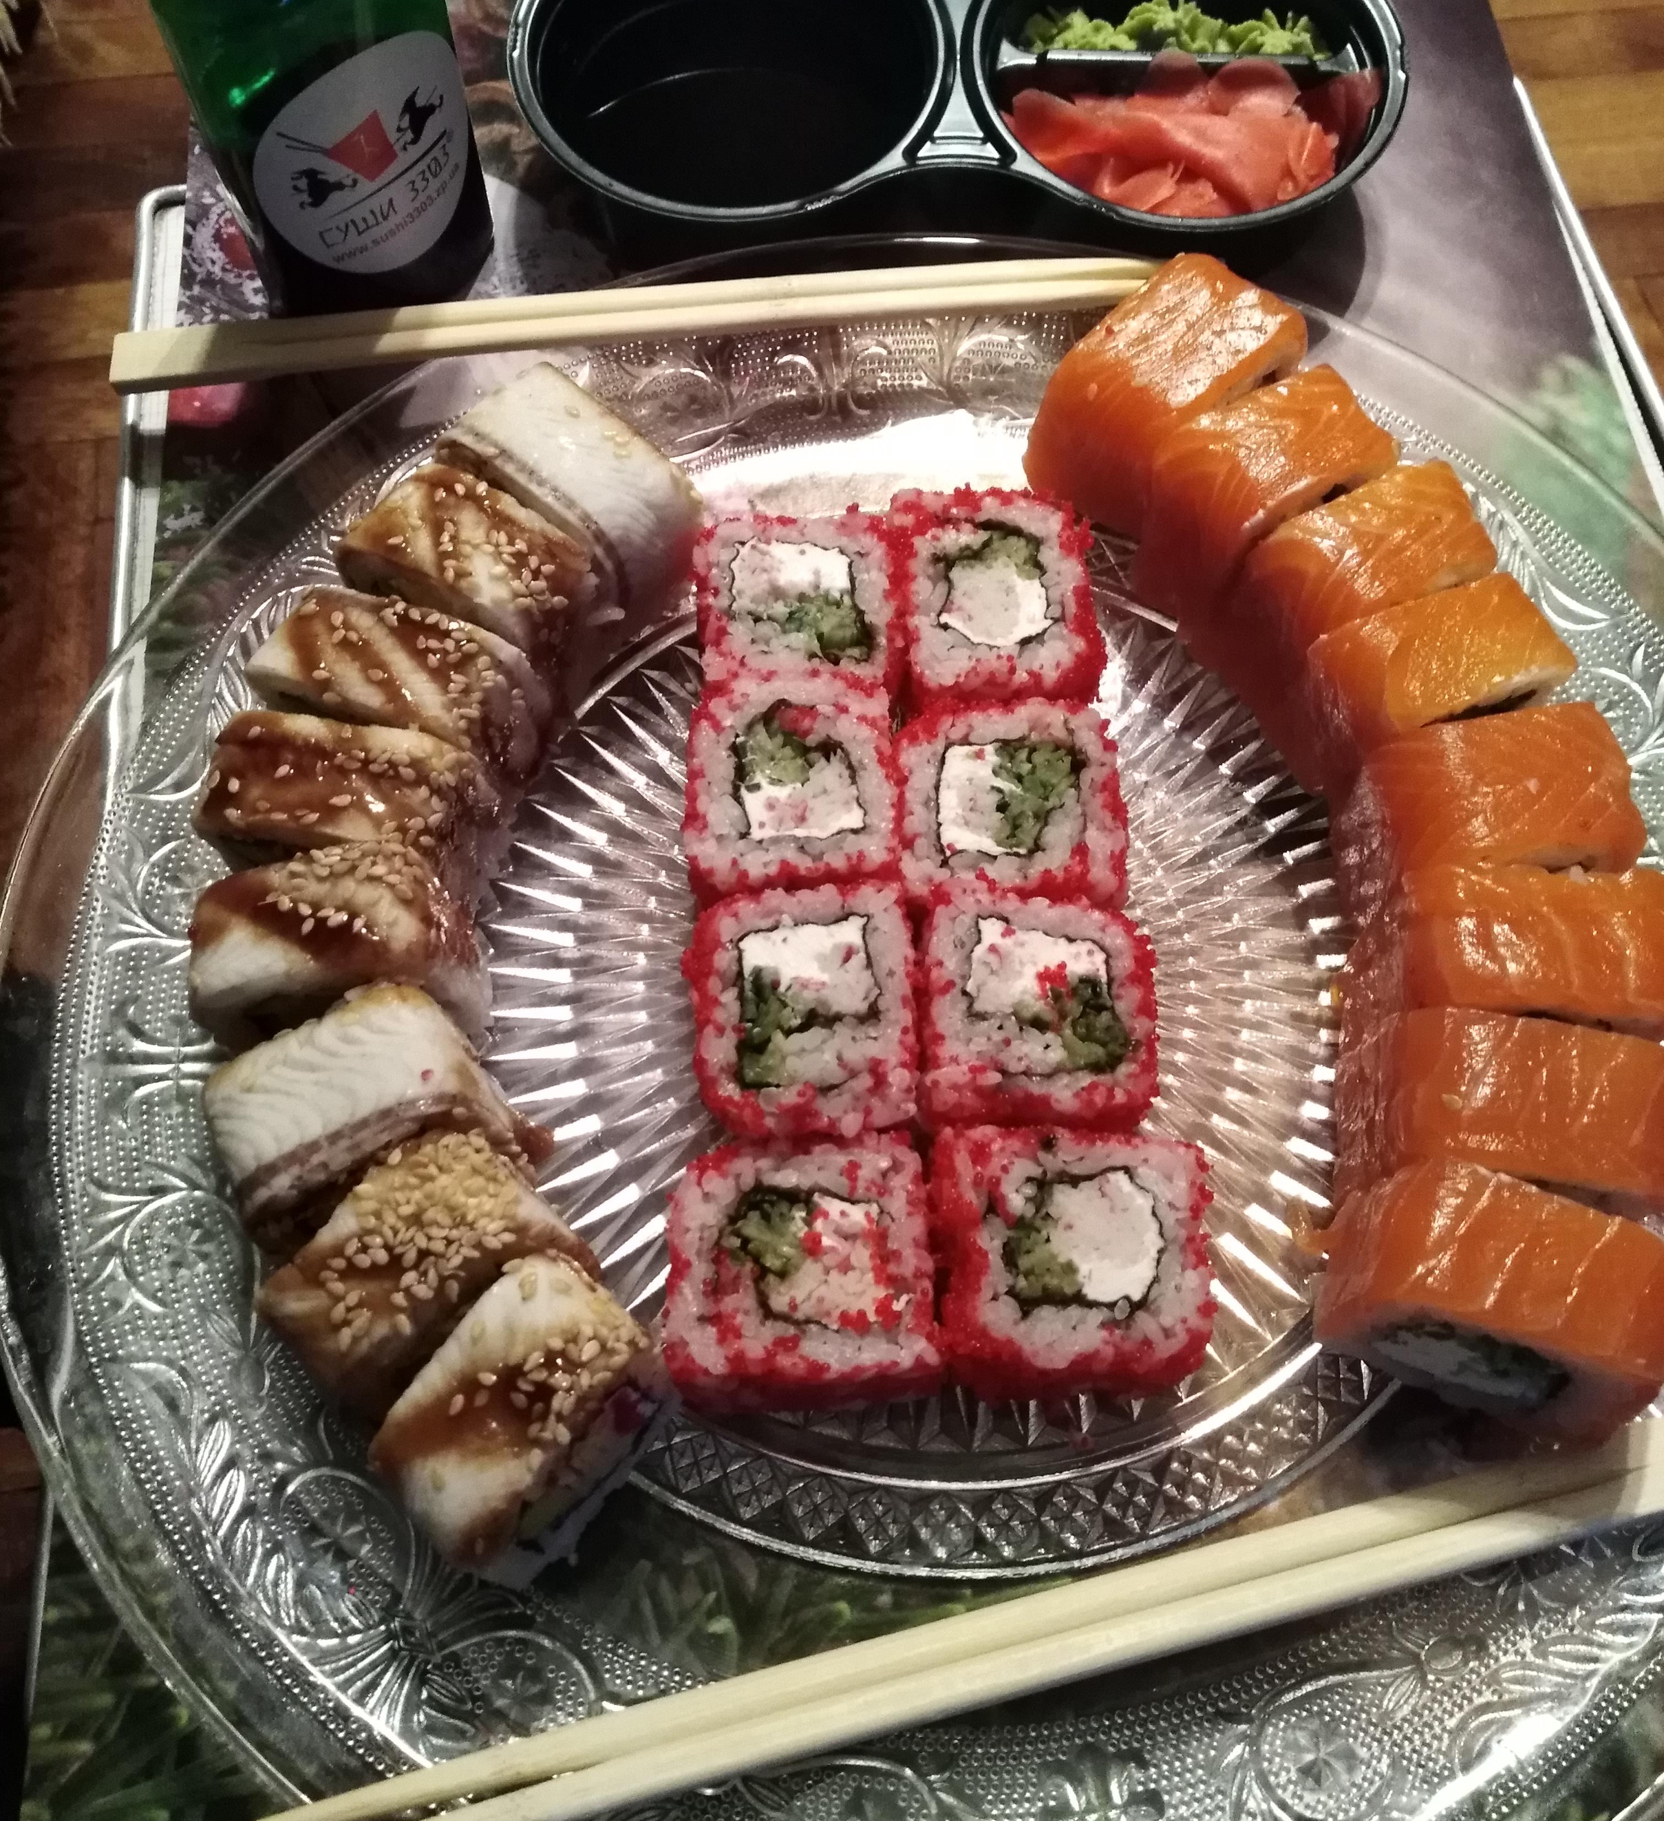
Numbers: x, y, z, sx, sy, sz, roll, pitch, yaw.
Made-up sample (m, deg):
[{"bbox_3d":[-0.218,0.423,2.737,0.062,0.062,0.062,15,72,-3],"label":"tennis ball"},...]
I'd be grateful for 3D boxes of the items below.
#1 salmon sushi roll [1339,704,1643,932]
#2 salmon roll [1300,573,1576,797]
[{"bbox_3d":[0.111,-0.013,0.287,0.043,0.030,0.028,-4,64,-2],"label":"salmon sushi roll"},{"bbox_3d":[0.101,-0.036,0.288,0.035,0.034,0.022,-18,67,-4],"label":"salmon roll"}]

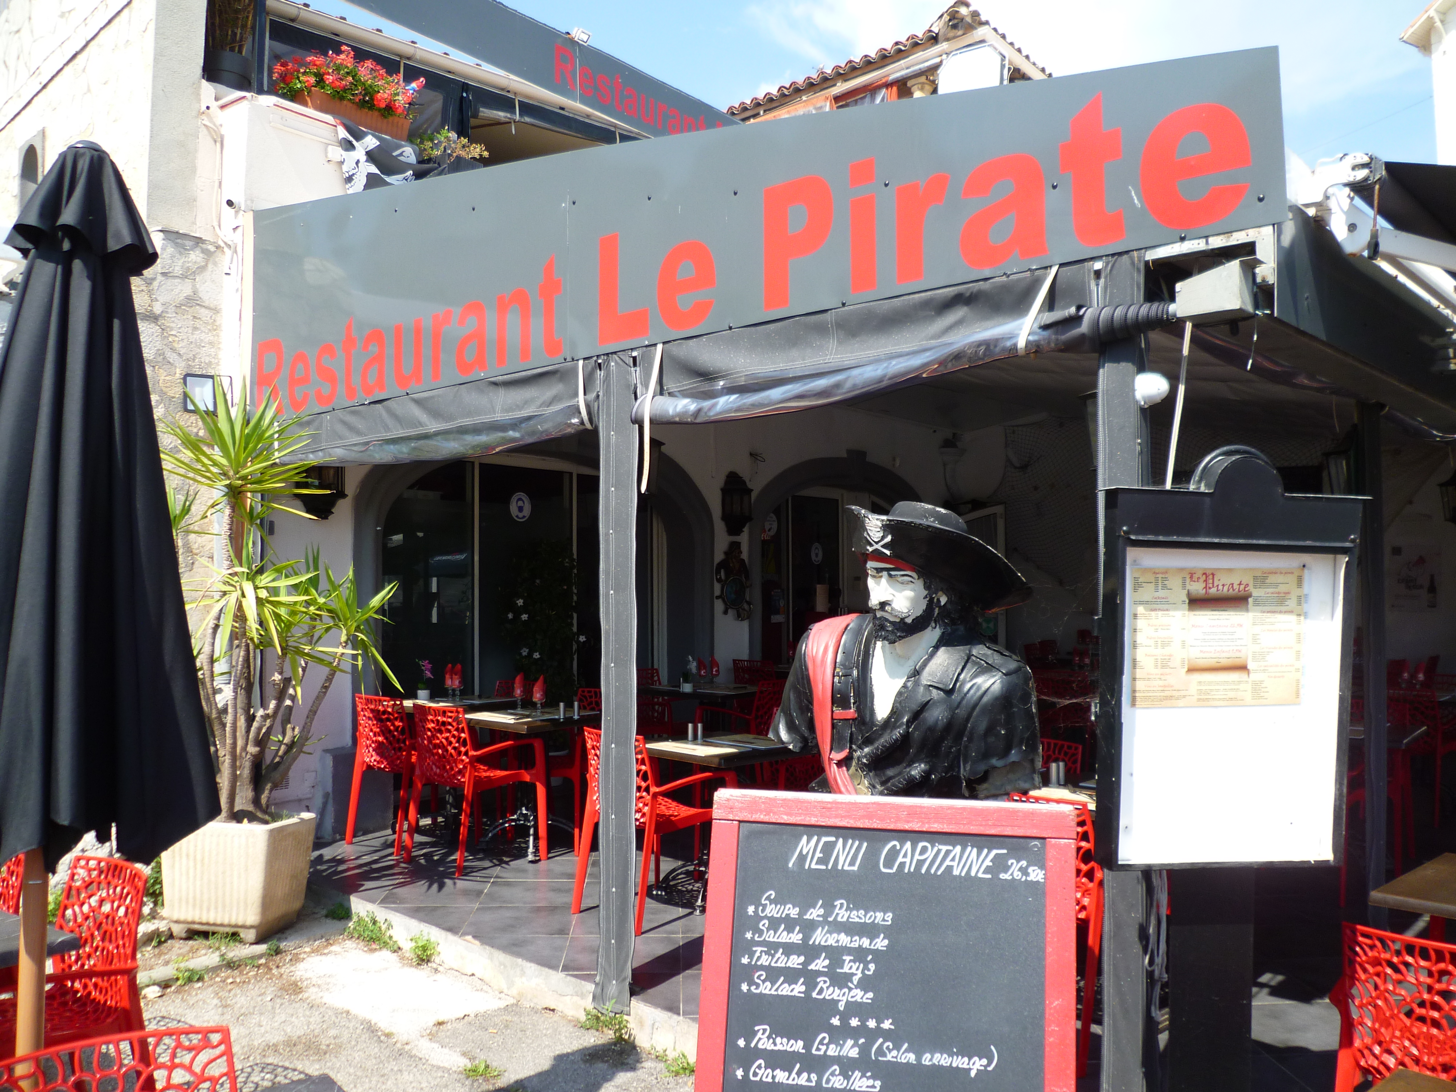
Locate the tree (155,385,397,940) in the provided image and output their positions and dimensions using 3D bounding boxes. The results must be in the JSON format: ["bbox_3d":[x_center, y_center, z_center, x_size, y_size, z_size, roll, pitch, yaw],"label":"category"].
[{"bbox_3d":[-2.140,0.526,5.492,1.120,2.480,1.020,0,-1,-15],"label":"tree"}]

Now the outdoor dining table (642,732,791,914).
[{"bbox_3d":[-0.052,1.257,5.352,0.700,0.725,0.700,-1,-2,44],"label":"outdoor dining table"}]

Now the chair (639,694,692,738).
[{"bbox_3d":[-0.422,1.286,8.278,0.560,0.820,0.580,-1,-2,33],"label":"chair"}]

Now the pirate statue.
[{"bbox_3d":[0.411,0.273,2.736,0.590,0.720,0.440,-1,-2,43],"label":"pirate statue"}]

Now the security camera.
[{"bbox_3d":[1.055,-0.390,2.933,0.085,0.087,0.070,-1,-2,40],"label":"security camera"}]

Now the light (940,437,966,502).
[{"bbox_3d":[2.300,-0.785,12.064,0.260,0.680,0.270,-1,-1,42],"label":"light"}]

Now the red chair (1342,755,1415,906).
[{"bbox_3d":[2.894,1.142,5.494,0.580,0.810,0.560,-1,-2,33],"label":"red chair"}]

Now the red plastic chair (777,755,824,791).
[{"bbox_3d":[0.190,1.205,5.601,0.580,0.815,0.550,-1,-1,44],"label":"red plastic chair"}]

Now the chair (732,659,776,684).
[{"bbox_3d":[0.336,1.258,8.901,0.580,0.815,0.550,-1,-1,37],"label":"chair"}]

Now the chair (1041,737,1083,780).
[{"bbox_3d":[1.090,1.187,4.502,0.580,0.815,0.550,-1,-1,36],"label":"chair"}]

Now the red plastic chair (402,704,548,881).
[{"bbox_3d":[-1.320,1.212,6.072,0.580,0.815,0.550,-1,-1,40],"label":"red plastic chair"}]

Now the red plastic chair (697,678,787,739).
[{"bbox_3d":[0.170,1.234,7.421,0.550,0.815,0.580,-1,-1,44],"label":"red plastic chair"}]

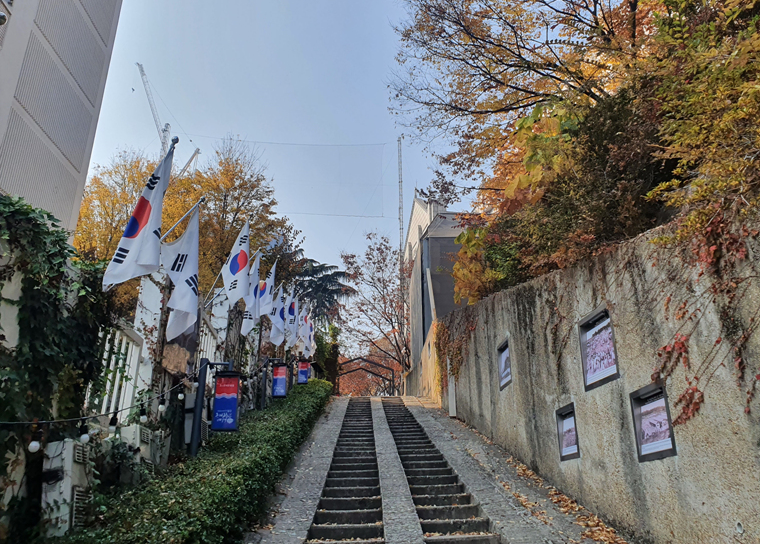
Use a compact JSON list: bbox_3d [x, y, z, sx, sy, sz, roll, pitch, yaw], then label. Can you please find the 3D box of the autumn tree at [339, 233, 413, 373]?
[{"bbox_3d":[-0.213,1.774,27.075,3.300,7.737,3.300,1,-22,-1],"label":"autumn tree"}]

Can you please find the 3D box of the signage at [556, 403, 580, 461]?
[{"bbox_3d":[2.087,1.774,6.282,0.080,0.554,0.602,1,-22,-1],"label":"signage"}]

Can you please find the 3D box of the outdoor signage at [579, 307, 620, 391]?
[{"bbox_3d":[2.117,0.743,5.511,0.080,0.696,0.761,1,-22,-1],"label":"outdoor signage"}]

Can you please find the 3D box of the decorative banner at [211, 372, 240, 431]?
[{"bbox_3d":[-1.814,1.520,6.702,0.330,0.683,0.130,1,-22,-1],"label":"decorative banner"}]

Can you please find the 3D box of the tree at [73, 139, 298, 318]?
[{"bbox_3d":[-5.463,-0.600,16.114,5.200,7.023,4.800,1,-22,-1],"label":"tree"}]

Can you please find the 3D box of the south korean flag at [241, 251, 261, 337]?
[{"bbox_3d":[-2.225,0.366,9.808,0.420,1.466,0.180,18,-27,-37],"label":"south korean flag"}]

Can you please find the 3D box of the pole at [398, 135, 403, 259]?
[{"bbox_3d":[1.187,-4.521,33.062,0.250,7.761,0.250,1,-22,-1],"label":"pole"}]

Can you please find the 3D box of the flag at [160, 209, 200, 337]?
[{"bbox_3d":[-2.196,-0.011,6.313,0.420,1.514,0.180,18,-27,-37],"label":"flag"}]

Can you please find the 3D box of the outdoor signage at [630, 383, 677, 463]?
[{"bbox_3d":[2.136,1.180,4.439,0.080,0.530,0.580,1,-22,-1],"label":"outdoor signage"}]

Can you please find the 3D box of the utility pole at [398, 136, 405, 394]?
[{"bbox_3d":[1.253,-1.046,33.266,0.270,16.125,0.270,1,-22,-1],"label":"utility pole"}]

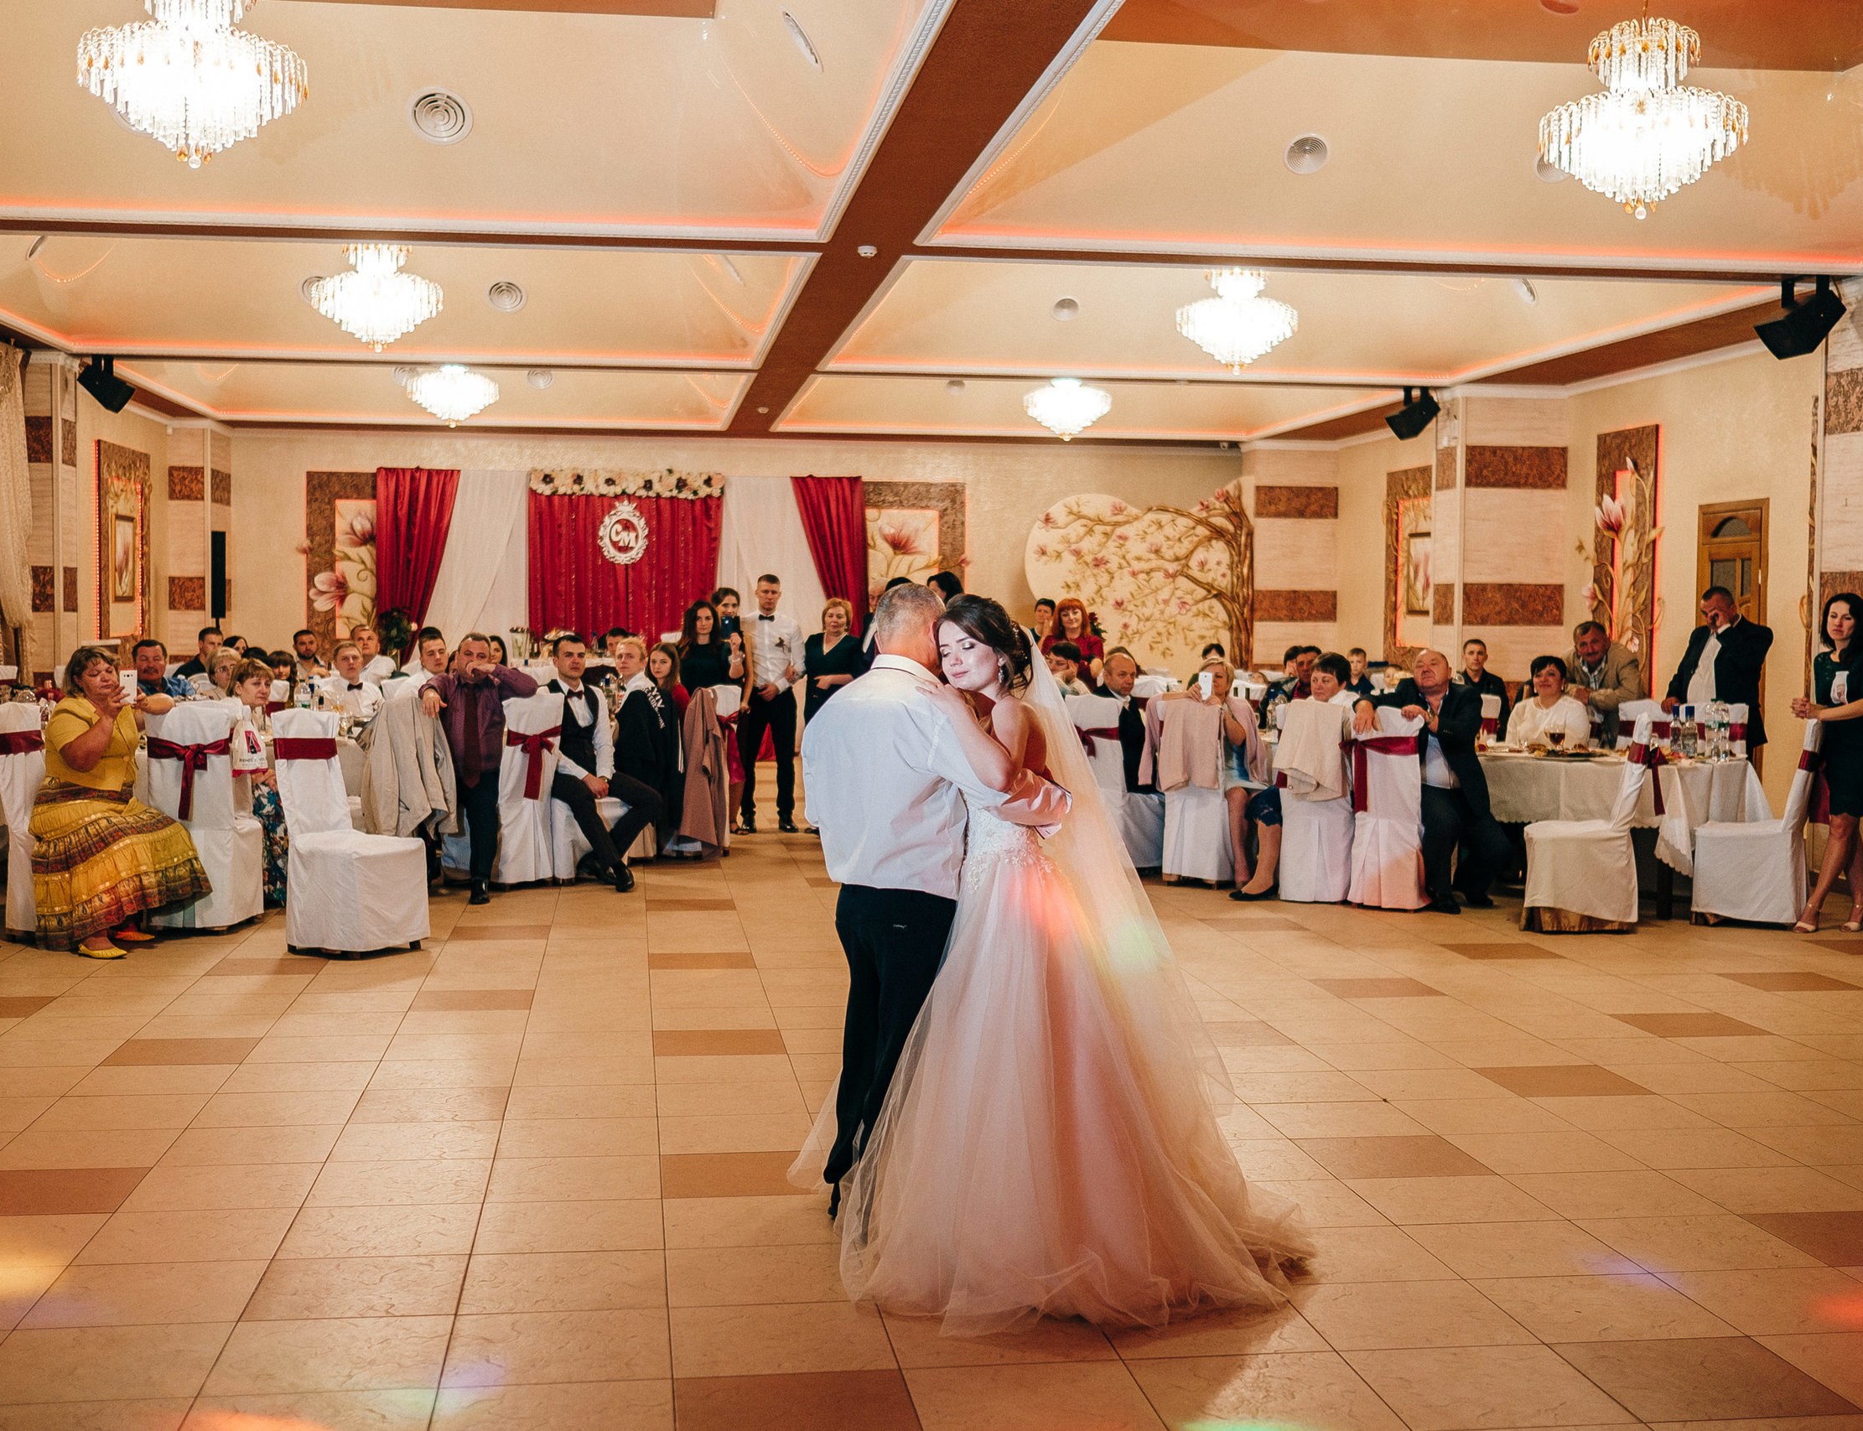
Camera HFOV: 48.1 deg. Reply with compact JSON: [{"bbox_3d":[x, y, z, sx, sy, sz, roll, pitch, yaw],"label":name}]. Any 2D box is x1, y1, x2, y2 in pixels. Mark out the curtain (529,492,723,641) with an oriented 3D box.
[{"bbox_3d":[-3.138,-0.940,21.481,1.962,2.714,0.180,0,3,-8],"label":"curtain"}]

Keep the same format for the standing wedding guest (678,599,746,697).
[{"bbox_3d":[-1.547,0.020,14.100,0.470,1.600,0.320,0,3,-7],"label":"standing wedding guest"}]

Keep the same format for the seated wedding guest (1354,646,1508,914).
[{"bbox_3d":[2.632,0.325,10.900,0.720,1.350,0.720,1,3,14],"label":"seated wedding guest"}]

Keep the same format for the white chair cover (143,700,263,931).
[{"bbox_3d":[-3.446,0.454,9.870,0.430,1.050,0.560,1,3,3],"label":"white chair cover"}]

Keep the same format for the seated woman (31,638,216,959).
[{"bbox_3d":[-3.636,0.354,9.300,0.760,1.300,0.580,2,3,29],"label":"seated woman"}]

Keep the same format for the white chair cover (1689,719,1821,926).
[{"bbox_3d":[4.203,0.541,10.569,0.580,1.040,0.450,2,3,26],"label":"white chair cover"}]

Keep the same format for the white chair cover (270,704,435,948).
[{"bbox_3d":[-2.534,0.504,9.114,0.520,1.040,0.420,2,3,31],"label":"white chair cover"}]

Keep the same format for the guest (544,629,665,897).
[{"bbox_3d":[-1.851,0.238,11.600,0.530,1.350,0.730,-1,3,-37],"label":"guest"}]

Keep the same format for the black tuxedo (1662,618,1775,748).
[{"bbox_3d":[4.679,-0.189,12.400,0.580,0.800,0.420,3,4,40],"label":"black tuxedo"}]

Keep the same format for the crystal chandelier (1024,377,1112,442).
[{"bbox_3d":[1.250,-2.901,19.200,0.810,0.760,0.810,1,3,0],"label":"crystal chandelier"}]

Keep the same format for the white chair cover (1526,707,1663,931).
[{"bbox_3d":[3.282,0.531,10.350,0.580,1.060,0.450,2,3,23],"label":"white chair cover"}]

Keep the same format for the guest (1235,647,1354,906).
[{"bbox_3d":[1.948,0.319,11.167,0.660,1.310,0.470,-1,3,-23],"label":"guest"}]

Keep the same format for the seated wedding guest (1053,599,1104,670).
[{"bbox_3d":[1.121,-0.094,16.500,0.480,1.653,0.320,1,3,2],"label":"seated wedding guest"}]

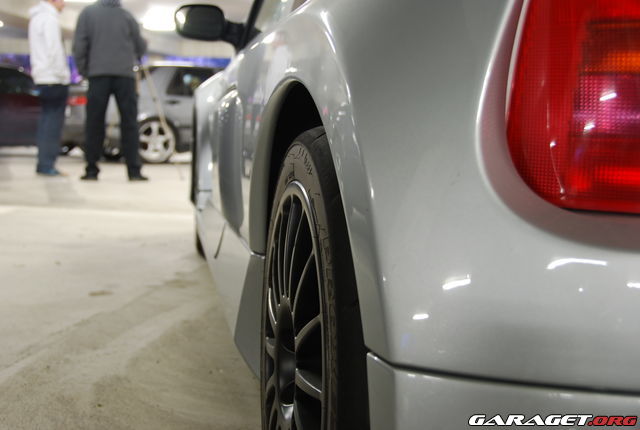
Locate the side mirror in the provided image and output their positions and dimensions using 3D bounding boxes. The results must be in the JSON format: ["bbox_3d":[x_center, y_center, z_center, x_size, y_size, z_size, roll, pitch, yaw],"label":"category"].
[{"bbox_3d":[-0.423,-0.681,2.900,0.182,0.122,0.100,-2,8,-15],"label":"side mirror"}]

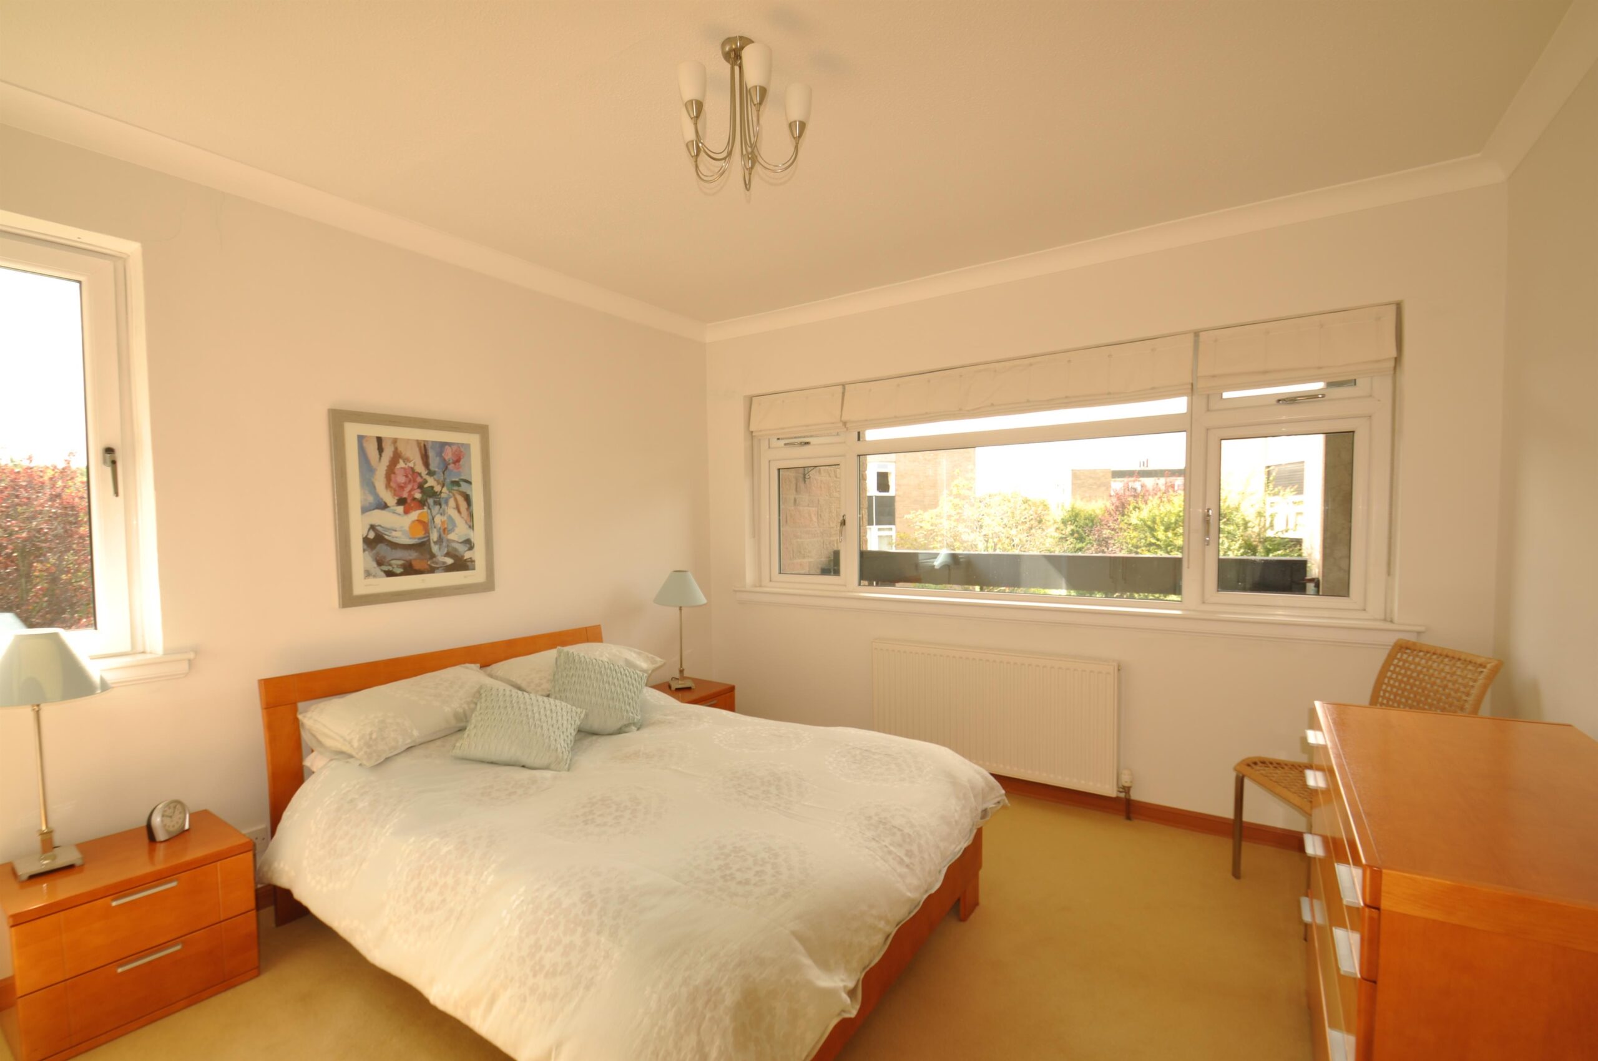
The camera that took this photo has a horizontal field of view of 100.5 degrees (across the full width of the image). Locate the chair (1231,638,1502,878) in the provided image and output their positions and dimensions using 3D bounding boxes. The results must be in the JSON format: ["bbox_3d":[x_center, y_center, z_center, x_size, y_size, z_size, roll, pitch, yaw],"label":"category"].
[{"bbox_3d":[1.973,0.895,2.368,0.604,0.920,0.445,-1,2,4],"label":"chair"}]

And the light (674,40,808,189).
[{"bbox_3d":[-0.154,-1.069,1.707,0.356,0.332,0.356,-1,2,0],"label":"light"}]

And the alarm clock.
[{"bbox_3d":[-1.986,0.900,2.103,0.059,0.114,0.094,0,2,27],"label":"alarm clock"}]

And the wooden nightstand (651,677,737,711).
[{"bbox_3d":[-0.684,1.138,3.756,0.426,0.441,0.495,0,2,33],"label":"wooden nightstand"}]

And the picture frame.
[{"bbox_3d":[-1.593,-0.090,2.803,0.030,0.756,0.641,0,2,33],"label":"picture frame"}]

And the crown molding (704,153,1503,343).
[{"bbox_3d":[0.912,-1.258,3.289,3.662,0.084,0.084,0,2,33],"label":"crown molding"}]

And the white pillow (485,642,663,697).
[{"bbox_3d":[-1.026,0.665,3.109,0.416,0.158,0.683,27,16,29],"label":"white pillow"}]

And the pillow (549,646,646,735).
[{"bbox_3d":[-0.857,0.690,2.823,0.386,0.129,0.366,21,32,-19],"label":"pillow"}]

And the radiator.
[{"bbox_3d":[0.936,0.889,3.328,1.213,0.594,0.084,0,2,33],"label":"radiator"}]

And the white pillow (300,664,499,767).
[{"bbox_3d":[-1.428,0.683,2.532,0.406,0.158,0.673,27,16,29],"label":"white pillow"}]

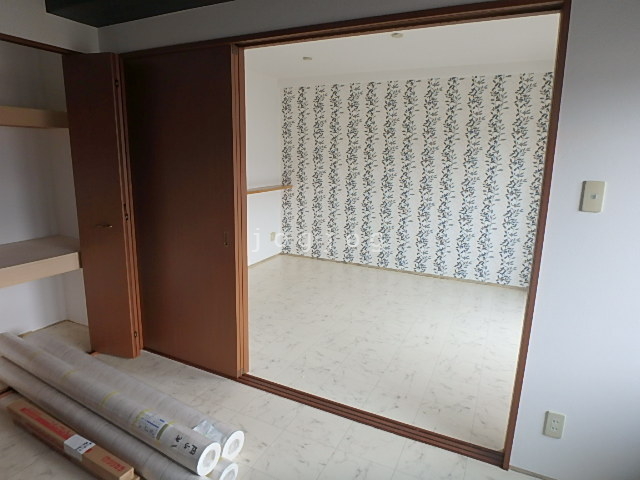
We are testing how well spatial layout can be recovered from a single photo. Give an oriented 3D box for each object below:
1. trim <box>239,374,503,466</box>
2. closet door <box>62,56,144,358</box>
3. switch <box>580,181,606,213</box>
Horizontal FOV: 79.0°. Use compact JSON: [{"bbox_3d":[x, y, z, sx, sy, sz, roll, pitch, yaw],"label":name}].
[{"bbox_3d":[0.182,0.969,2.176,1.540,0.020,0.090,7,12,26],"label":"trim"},{"bbox_3d":[-1.433,-0.162,2.576,0.350,1.980,0.060,4,11,14],"label":"closet door"},{"bbox_3d":[1.052,-0.166,1.492,0.070,0.120,0.012,7,12,26],"label":"switch"}]

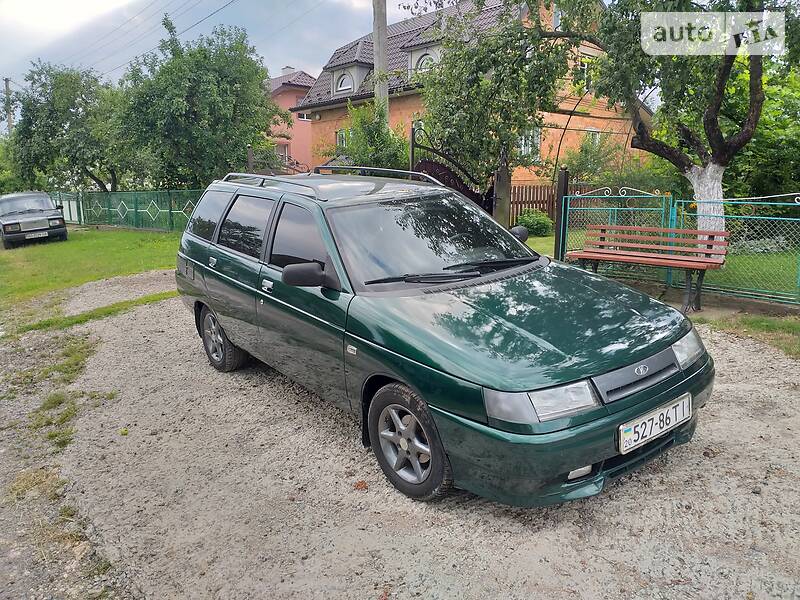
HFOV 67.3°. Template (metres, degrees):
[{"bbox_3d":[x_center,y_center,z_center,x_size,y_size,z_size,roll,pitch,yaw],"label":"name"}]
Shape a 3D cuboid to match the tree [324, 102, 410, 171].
[{"bbox_3d":[-0.718,-2.652,12.500,1.800,2.821,1.700,-2,13,0],"label":"tree"}]

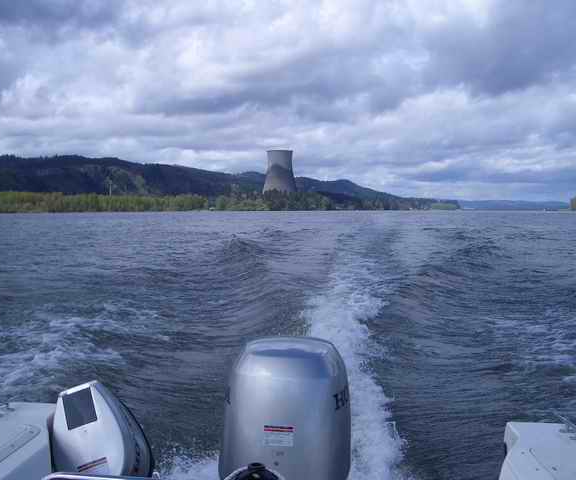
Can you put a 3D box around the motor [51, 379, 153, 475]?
[{"bbox_3d":[-0.632,1.069,2.554,0.360,0.570,1.160,-14,-36,-7],"label":"motor"}]

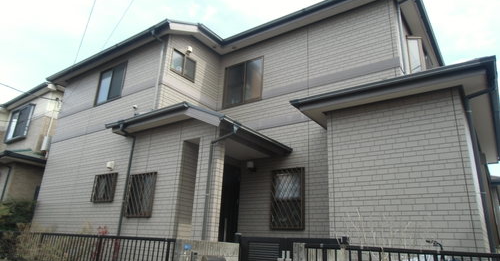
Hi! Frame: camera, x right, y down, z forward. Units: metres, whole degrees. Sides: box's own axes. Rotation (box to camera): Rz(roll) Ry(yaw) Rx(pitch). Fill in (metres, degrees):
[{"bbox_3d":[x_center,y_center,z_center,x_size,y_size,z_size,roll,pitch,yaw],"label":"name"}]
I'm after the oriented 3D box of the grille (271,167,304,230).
[{"bbox_3d":[0.759,1.380,7.055,0.740,1.225,0.090,-10,-22,34],"label":"grille"}]

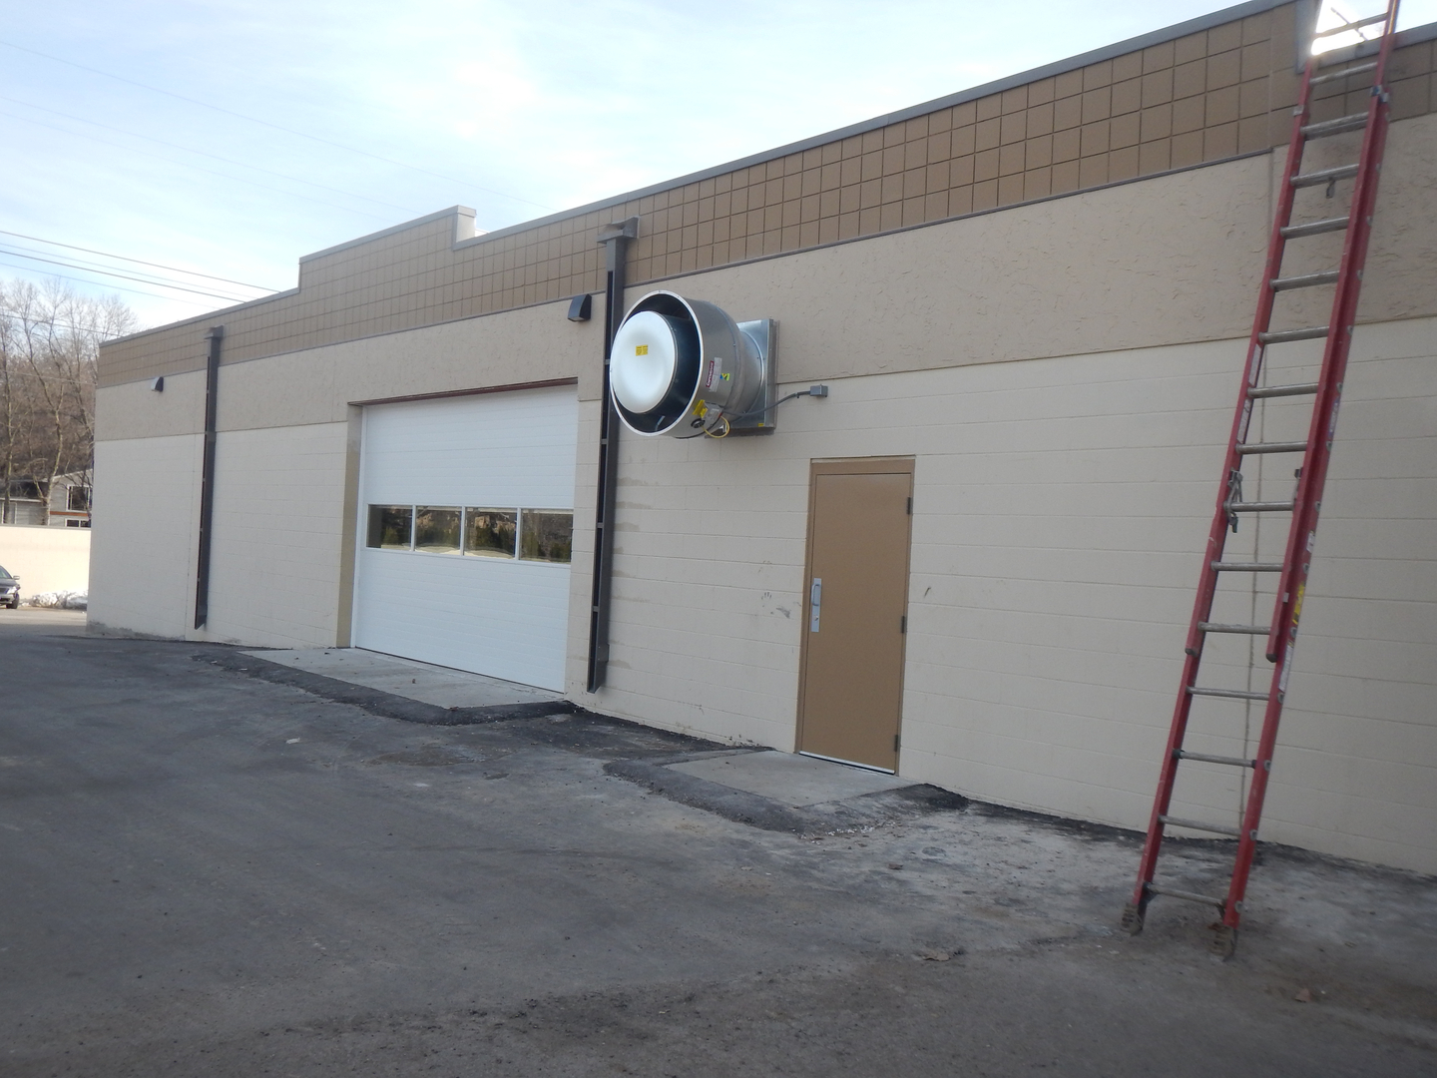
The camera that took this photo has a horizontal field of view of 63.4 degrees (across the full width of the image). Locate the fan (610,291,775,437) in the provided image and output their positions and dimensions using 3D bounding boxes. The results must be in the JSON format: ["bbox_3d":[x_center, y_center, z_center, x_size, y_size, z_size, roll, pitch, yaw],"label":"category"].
[{"bbox_3d":[-0.153,-1.321,9.178,0.900,1.110,1.110,2,0,-43],"label":"fan"}]

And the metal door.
[{"bbox_3d":[1.028,0.529,8.573,0.100,2.250,1.000,2,0,-43],"label":"metal door"}]

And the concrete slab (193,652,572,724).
[{"bbox_3d":[-3.636,1.482,12.414,1.450,0.130,5.150,2,0,-43],"label":"concrete slab"}]

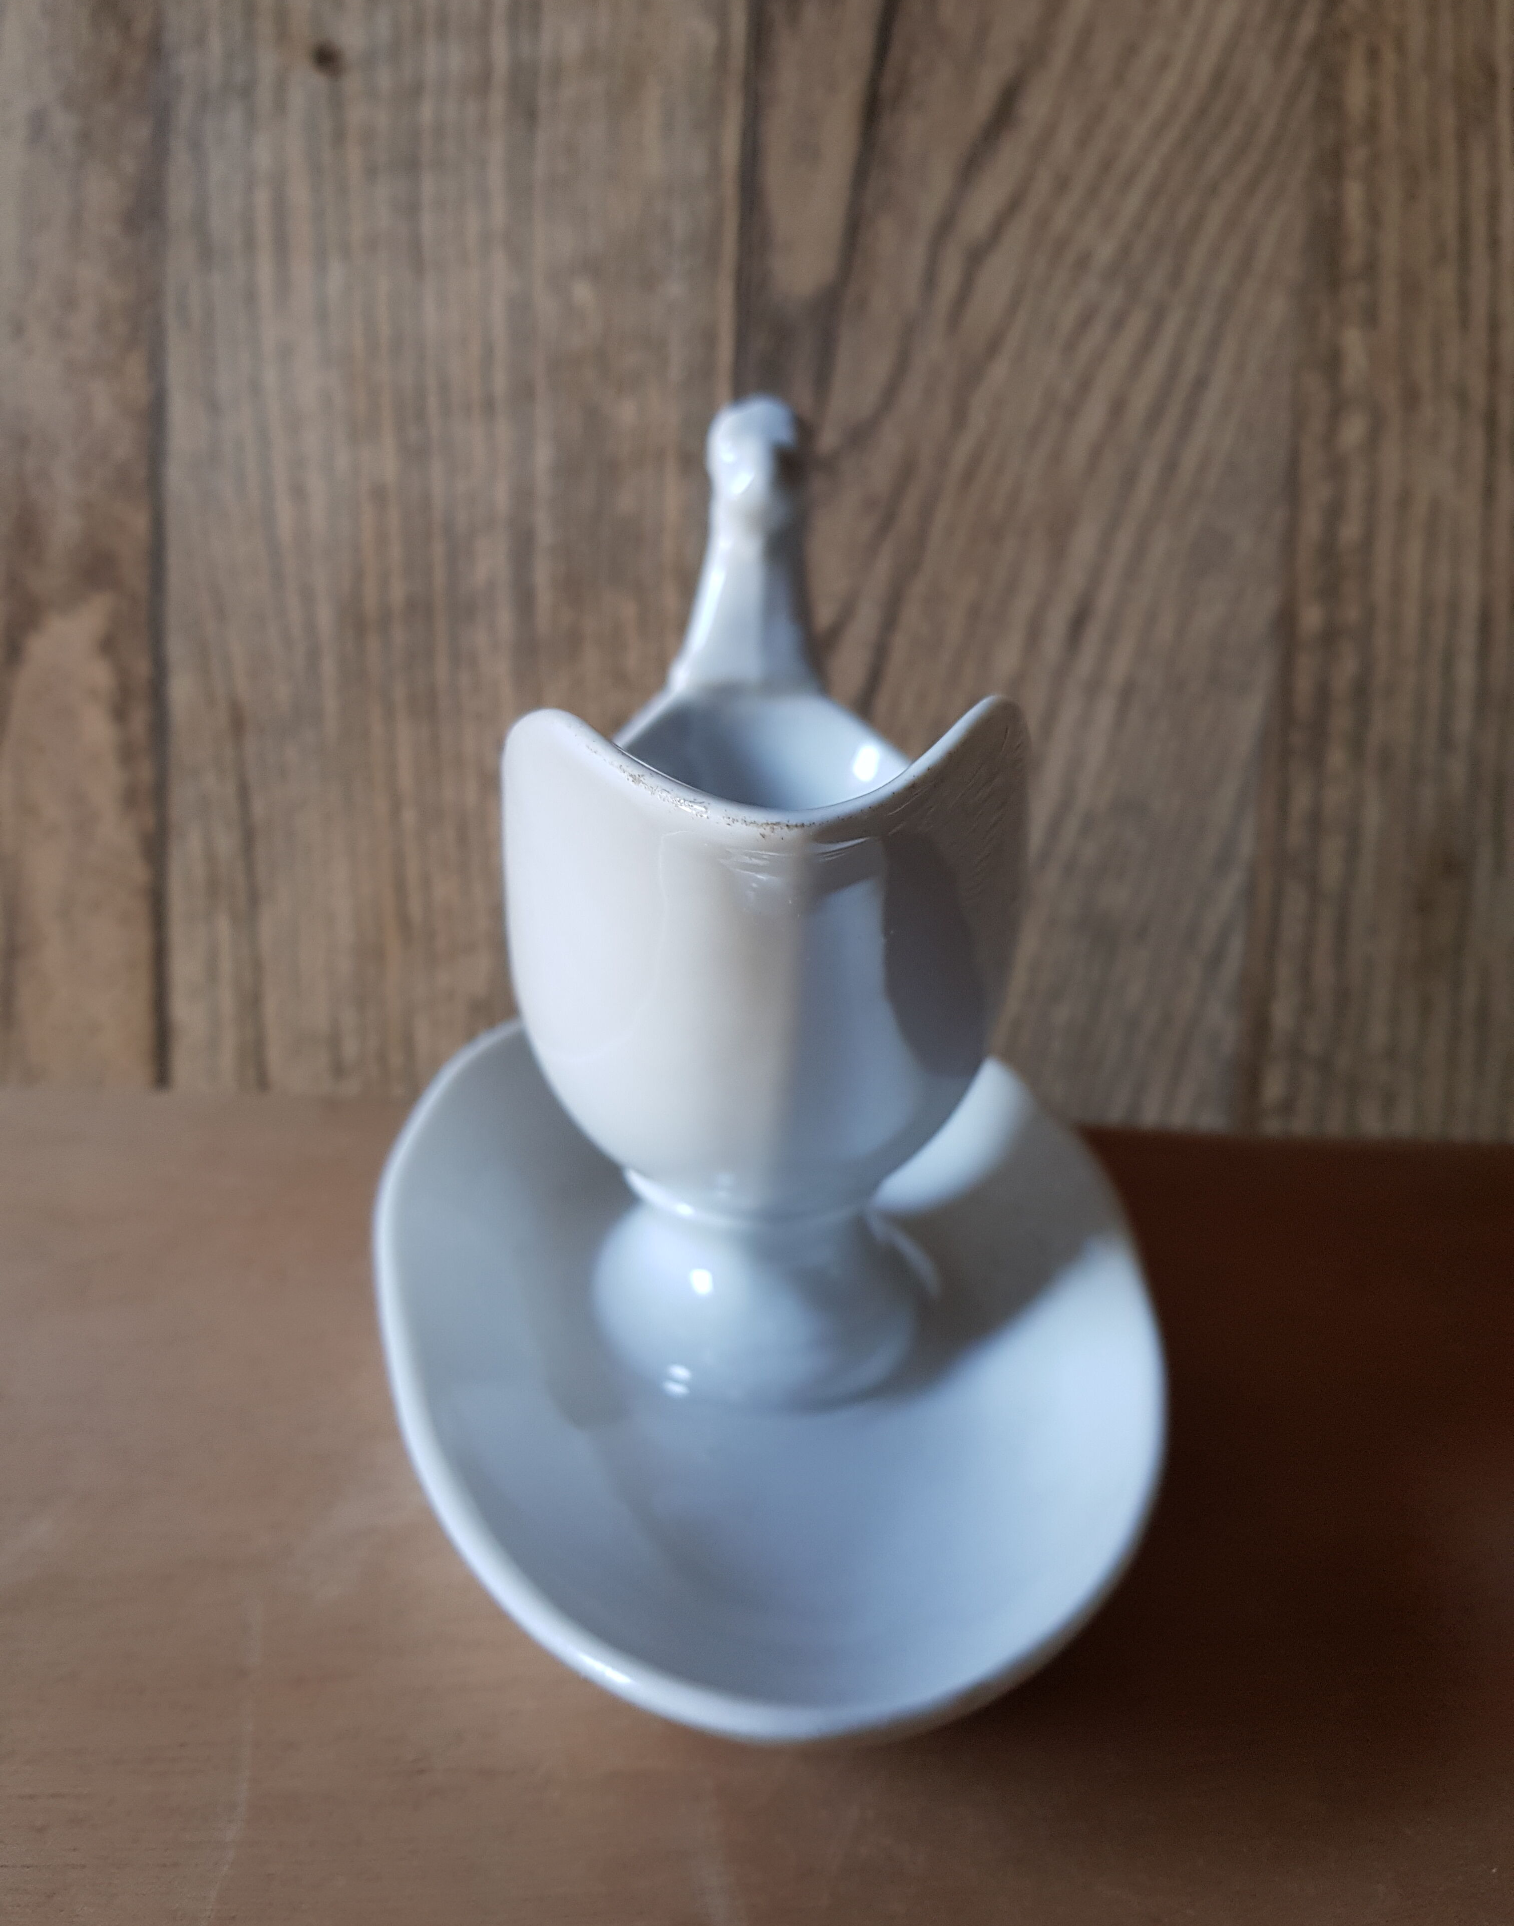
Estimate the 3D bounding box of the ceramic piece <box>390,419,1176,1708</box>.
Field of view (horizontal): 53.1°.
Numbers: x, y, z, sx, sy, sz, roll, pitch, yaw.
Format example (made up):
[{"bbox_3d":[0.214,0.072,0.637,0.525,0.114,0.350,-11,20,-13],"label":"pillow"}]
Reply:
[{"bbox_3d":[0.001,0.002,0.278,0.144,0.179,0.239,0,25,-5],"label":"ceramic piece"}]

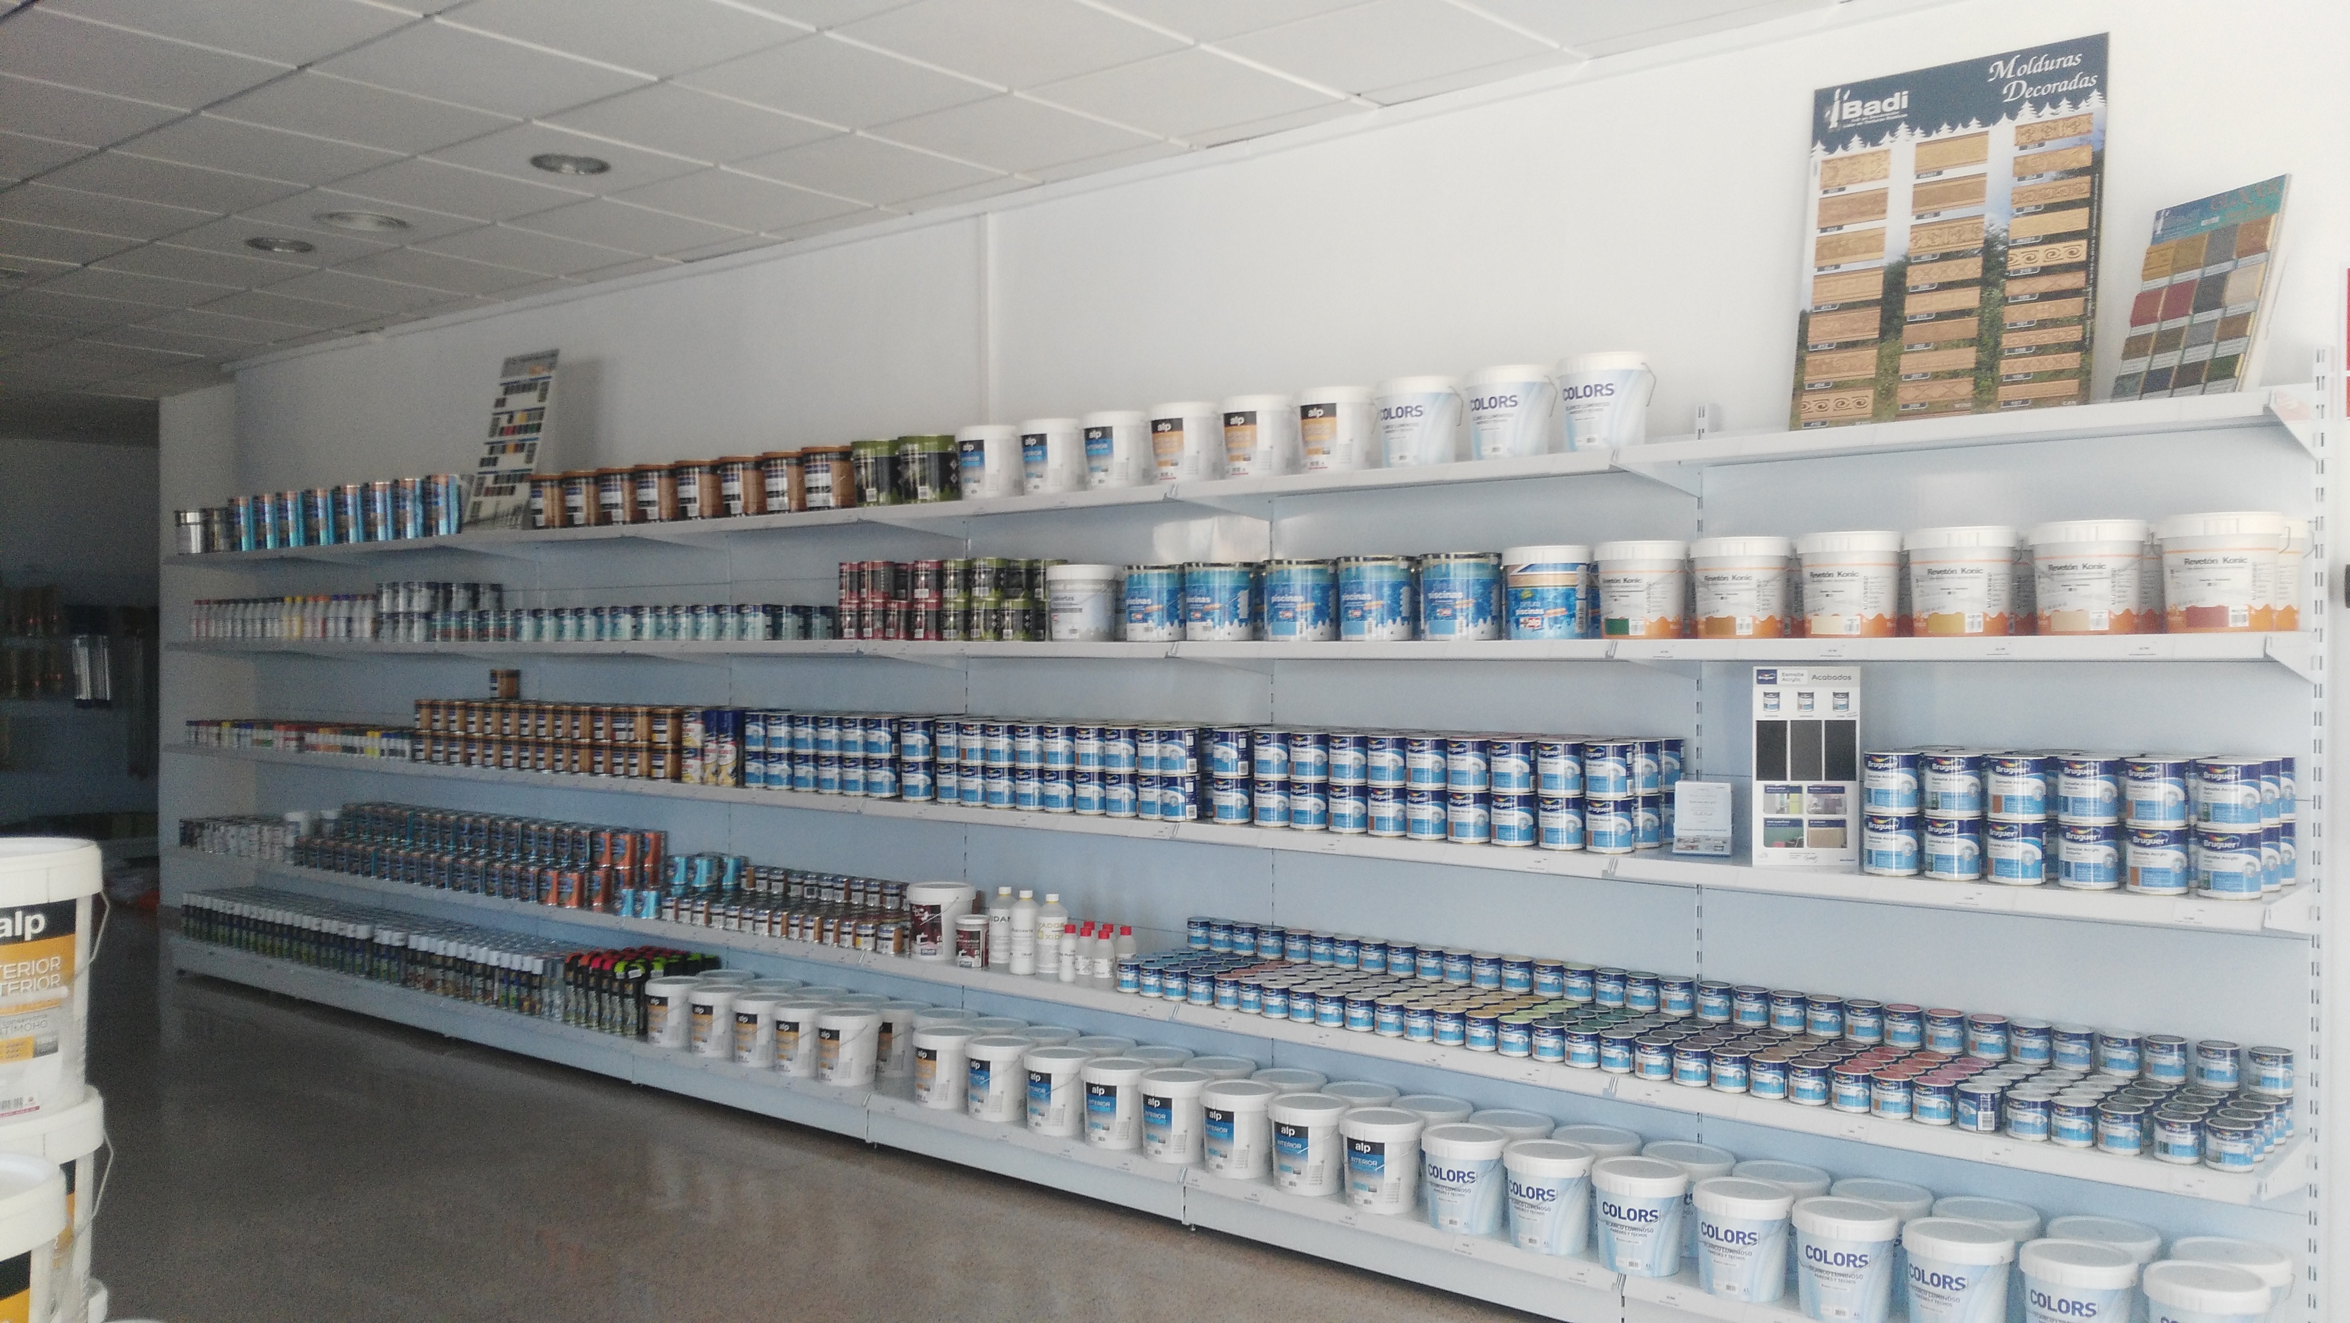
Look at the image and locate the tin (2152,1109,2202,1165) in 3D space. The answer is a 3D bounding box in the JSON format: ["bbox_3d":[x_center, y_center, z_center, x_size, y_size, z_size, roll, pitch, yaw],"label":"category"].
[{"bbox_3d":[1.813,0.859,3.152,0.073,0.078,0.073,0,1,16],"label":"tin"}]

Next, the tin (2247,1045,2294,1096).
[{"bbox_3d":[2.088,0.778,3.322,0.074,0.076,0.074,1,2,38],"label":"tin"}]

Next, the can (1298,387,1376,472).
[{"bbox_3d":[0.400,-0.558,4.286,0.197,0.203,0.197,0,1,0],"label":"can"}]

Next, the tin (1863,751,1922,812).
[{"bbox_3d":[1.404,0.240,3.422,0.098,0.117,0.098,1,1,39],"label":"tin"}]

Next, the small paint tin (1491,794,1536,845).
[{"bbox_3d":[0.757,0.352,3.899,0.102,0.117,0.102,0,1,0],"label":"small paint tin"}]

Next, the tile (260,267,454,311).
[{"bbox_3d":[-3.225,-1.479,6.950,0.600,0.018,0.600,1,1,39],"label":"tile"}]

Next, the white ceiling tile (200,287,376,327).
[{"bbox_3d":[-3.692,-1.495,7.339,0.595,0.020,0.595,1,2,38],"label":"white ceiling tile"}]

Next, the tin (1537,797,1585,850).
[{"bbox_3d":[0.855,0.357,3.860,0.100,0.117,0.100,0,1,22],"label":"tin"}]

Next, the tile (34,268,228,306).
[{"bbox_3d":[-4.080,-1.482,6.900,0.600,0.018,0.600,1,1,39],"label":"tile"}]

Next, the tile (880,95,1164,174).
[{"bbox_3d":[-0.449,-1.438,4.770,0.595,0.020,0.595,1,2,38],"label":"tile"}]

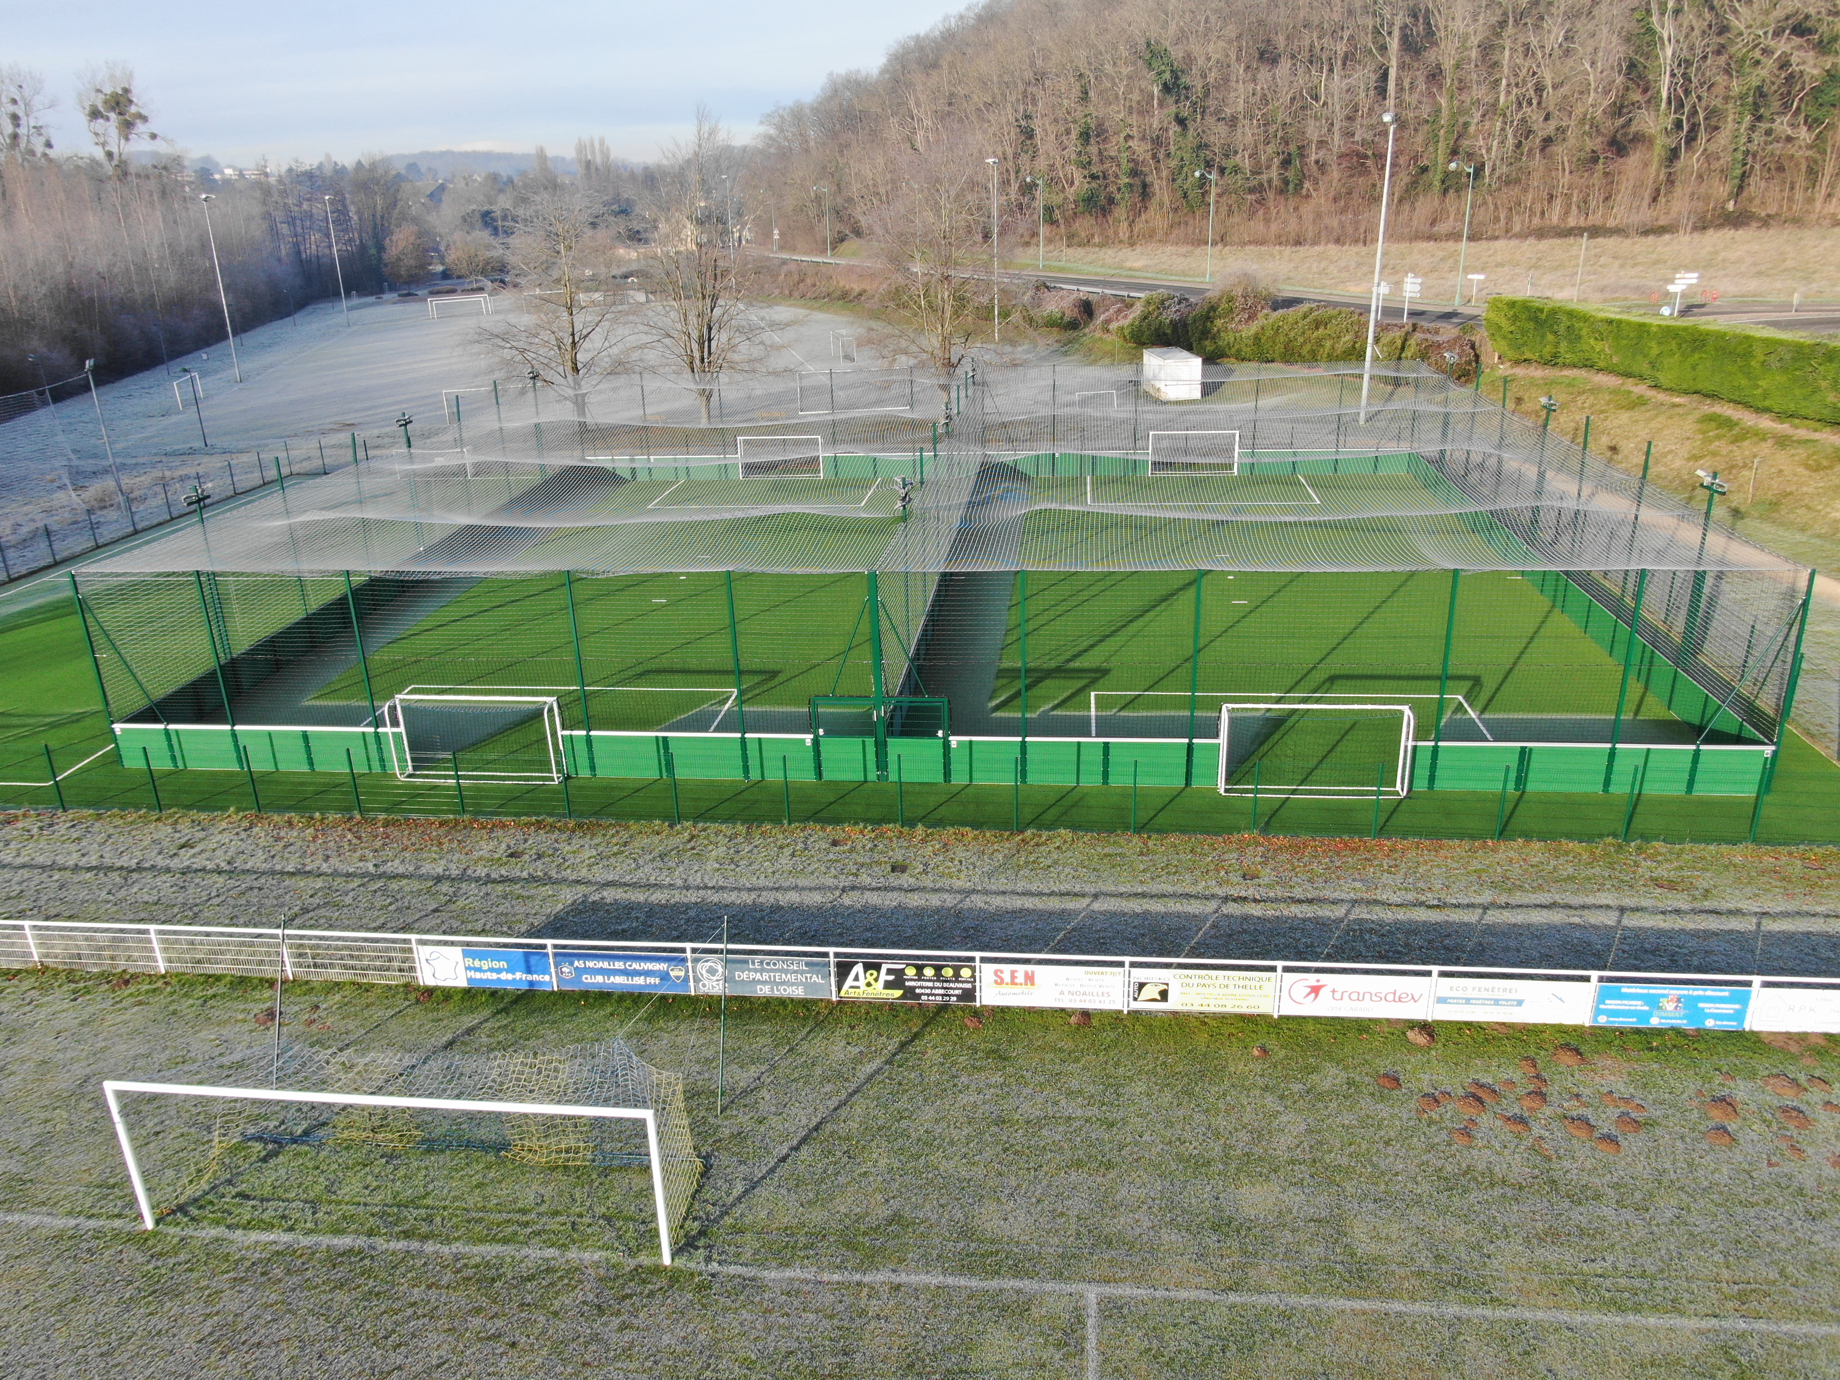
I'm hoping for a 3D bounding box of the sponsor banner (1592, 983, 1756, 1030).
[{"bbox_3d":[11.981,5.050,20.355,2.360,0.780,0.050,1,22,7],"label":"sponsor banner"}]

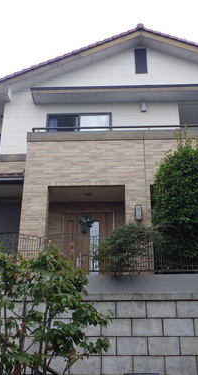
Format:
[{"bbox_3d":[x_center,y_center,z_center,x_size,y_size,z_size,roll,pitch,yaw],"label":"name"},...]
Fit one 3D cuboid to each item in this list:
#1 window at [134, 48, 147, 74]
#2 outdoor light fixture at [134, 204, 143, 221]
[{"bbox_3d":[1.255,-3.737,12.008,0.360,0.987,0.100,-1,-25,2],"label":"window"},{"bbox_3d":[0.870,0.550,8.820,0.158,0.375,0.120,-1,-25,2],"label":"outdoor light fixture"}]

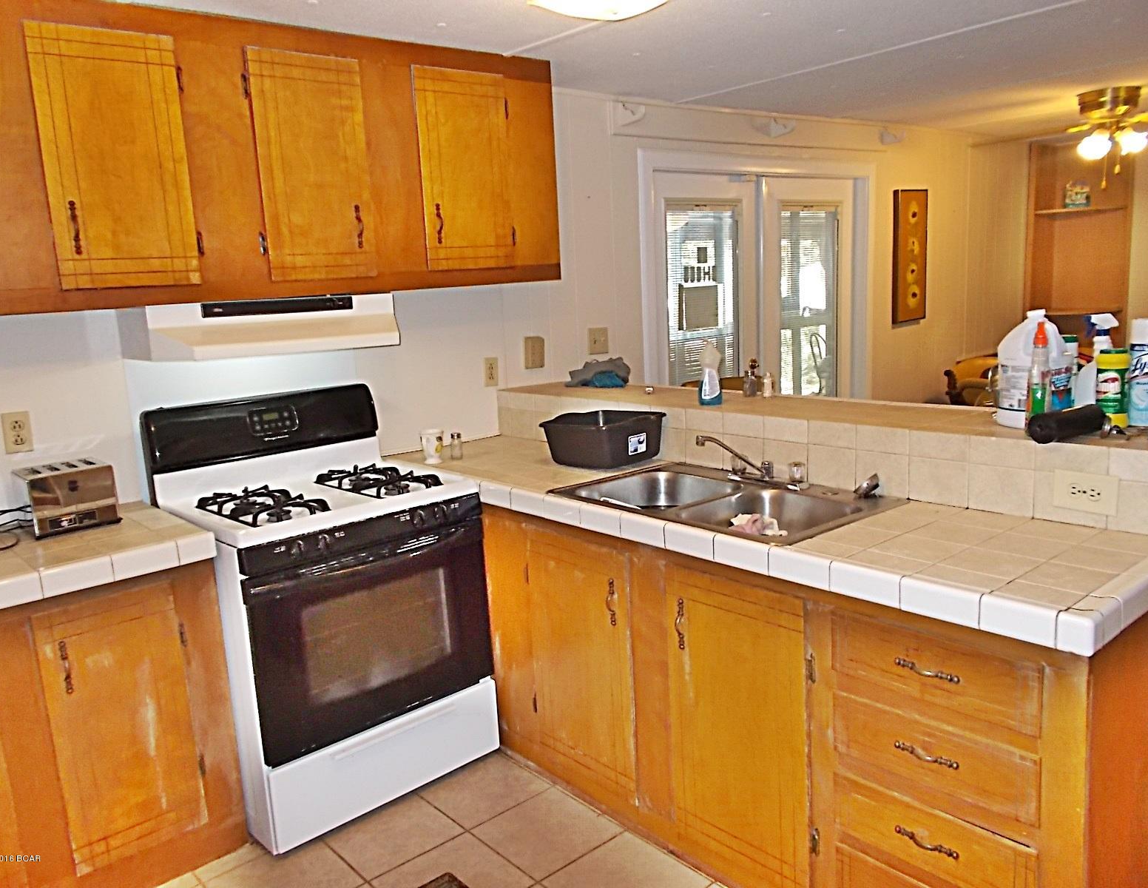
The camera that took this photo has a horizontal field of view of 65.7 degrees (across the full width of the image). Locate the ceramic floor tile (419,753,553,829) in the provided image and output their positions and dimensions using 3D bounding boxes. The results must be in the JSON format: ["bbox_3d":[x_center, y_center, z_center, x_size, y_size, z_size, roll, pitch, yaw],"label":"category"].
[{"bbox_3d":[-0.280,1.056,2.729,0.306,0.010,0.306,-12,13,-39],"label":"ceramic floor tile"}]

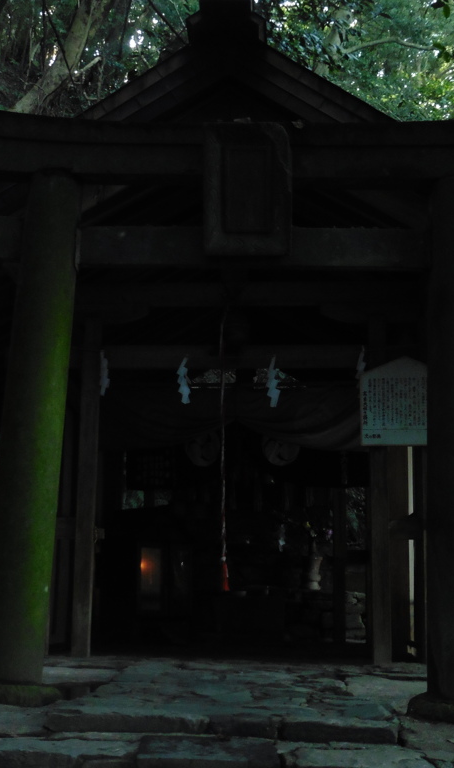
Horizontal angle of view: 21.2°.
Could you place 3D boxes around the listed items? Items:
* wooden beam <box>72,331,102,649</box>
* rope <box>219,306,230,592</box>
[{"bbox_3d":[-0.950,0.699,8.316,0.115,2.293,0.115,0,-11,3],"label":"wooden beam"},{"bbox_3d":[-0.014,0.420,8.162,0.060,1.939,0.055,0,-11,3],"label":"rope"}]

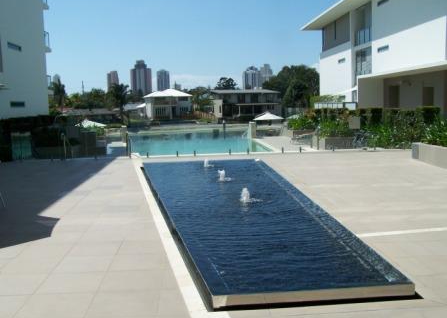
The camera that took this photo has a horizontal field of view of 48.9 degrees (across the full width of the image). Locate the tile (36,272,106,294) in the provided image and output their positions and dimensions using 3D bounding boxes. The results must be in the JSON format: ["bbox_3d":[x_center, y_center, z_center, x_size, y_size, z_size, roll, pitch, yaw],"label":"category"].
[{"bbox_3d":[-1.377,1.147,4.483,0.542,0.040,0.542,-1,6,-4],"label":"tile"}]

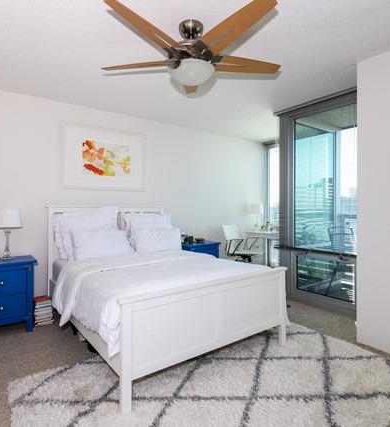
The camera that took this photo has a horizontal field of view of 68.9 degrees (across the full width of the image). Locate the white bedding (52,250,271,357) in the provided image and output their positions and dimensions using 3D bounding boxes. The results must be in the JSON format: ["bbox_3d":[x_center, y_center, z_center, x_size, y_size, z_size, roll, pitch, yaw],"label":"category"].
[{"bbox_3d":[-0.278,0.685,2.659,1.680,0.500,1.450,0,0,-38],"label":"white bedding"}]

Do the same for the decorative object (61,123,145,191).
[{"bbox_3d":[-1.091,-0.668,3.553,1.062,0.770,0.035,0,1,-36],"label":"decorative object"}]

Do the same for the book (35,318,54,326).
[{"bbox_3d":[-1.572,1.109,2.940,0.160,0.037,0.220,0,0,-37],"label":"book"}]

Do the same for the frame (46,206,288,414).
[{"bbox_3d":[-0.433,0.529,2.861,1.600,1.200,2.100,0,0,-38],"label":"frame"}]

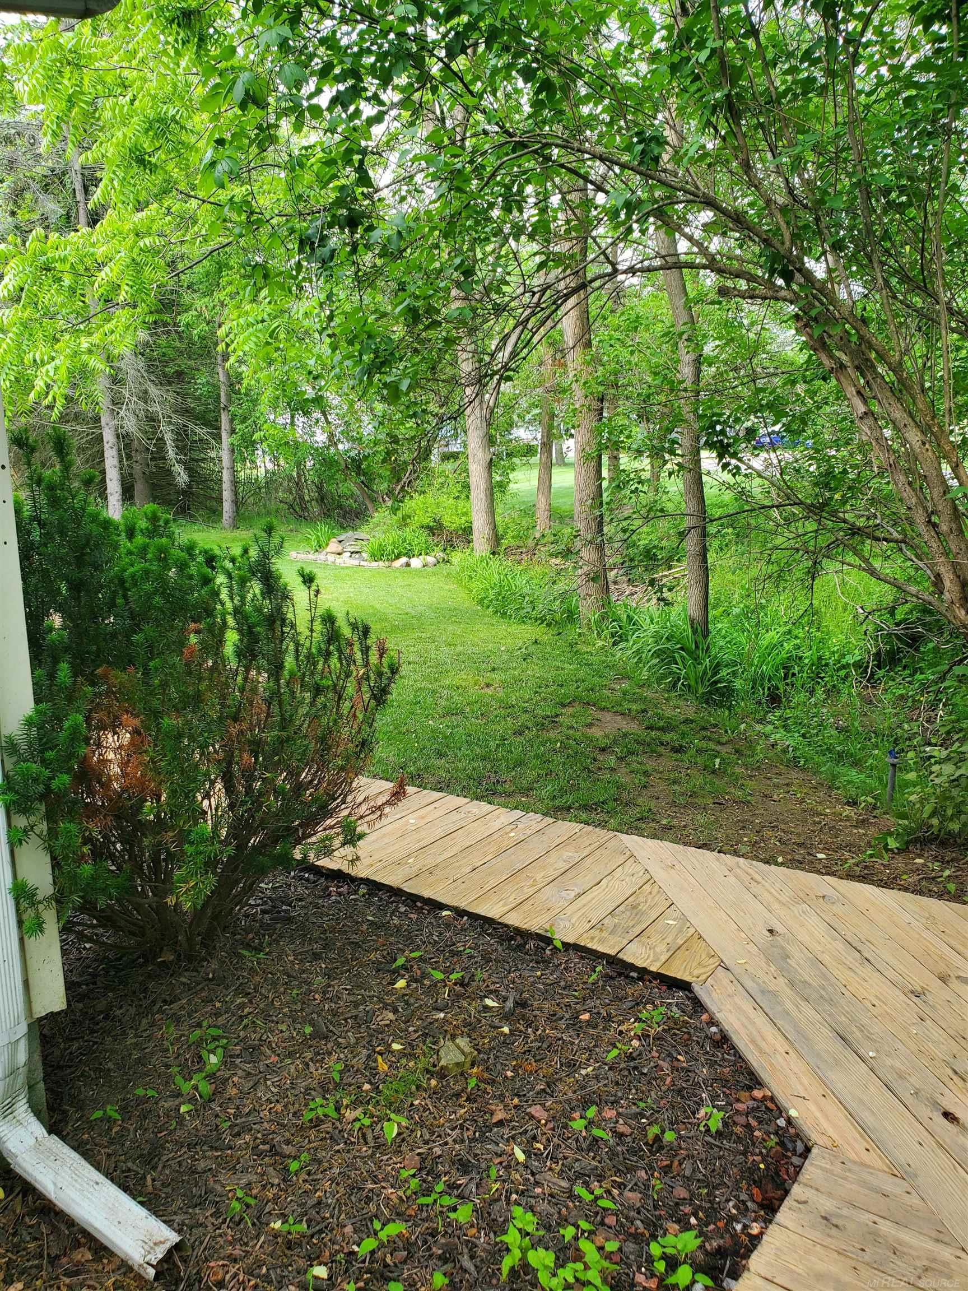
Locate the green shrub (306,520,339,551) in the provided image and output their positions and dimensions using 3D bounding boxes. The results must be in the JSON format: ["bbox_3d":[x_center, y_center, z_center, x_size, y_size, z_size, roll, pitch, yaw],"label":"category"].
[{"bbox_3d":[-2.563,-1.754,15.400,0.520,0.500,0.480,-2,11,-9],"label":"green shrub"}]

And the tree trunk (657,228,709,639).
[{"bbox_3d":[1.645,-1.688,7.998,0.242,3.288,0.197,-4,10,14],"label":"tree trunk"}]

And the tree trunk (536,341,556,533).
[{"bbox_3d":[1.222,-4.103,19.271,0.350,3.663,0.304,2,11,3],"label":"tree trunk"}]

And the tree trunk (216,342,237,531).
[{"bbox_3d":[-5.259,-4.228,19.755,0.325,3.718,0.297,-3,11,-14],"label":"tree trunk"}]

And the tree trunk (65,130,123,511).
[{"bbox_3d":[-7.764,-6.258,19.382,0.374,7.401,0.343,-6,12,-20],"label":"tree trunk"}]

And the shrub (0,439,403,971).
[{"bbox_3d":[-0.869,0.167,3.188,1.200,1.620,1.100,0,11,0],"label":"shrub"}]

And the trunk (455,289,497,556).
[{"bbox_3d":[-0.123,-3.537,15.566,0.454,4.066,0.416,-5,11,1],"label":"trunk"}]

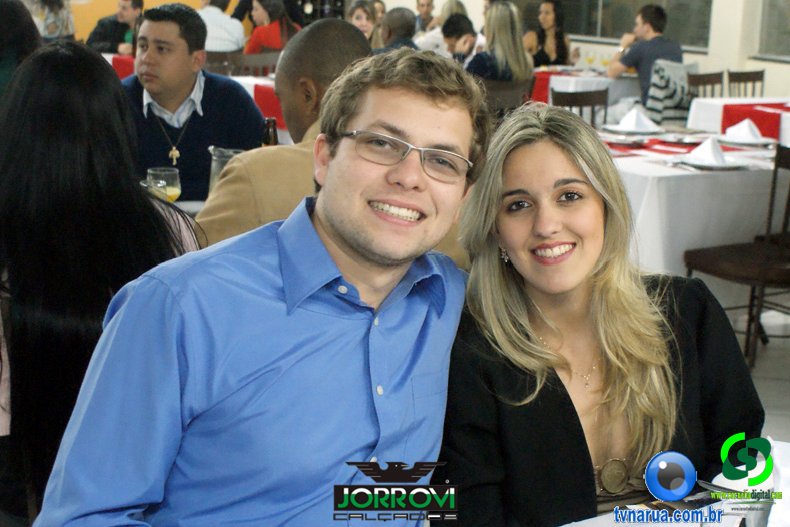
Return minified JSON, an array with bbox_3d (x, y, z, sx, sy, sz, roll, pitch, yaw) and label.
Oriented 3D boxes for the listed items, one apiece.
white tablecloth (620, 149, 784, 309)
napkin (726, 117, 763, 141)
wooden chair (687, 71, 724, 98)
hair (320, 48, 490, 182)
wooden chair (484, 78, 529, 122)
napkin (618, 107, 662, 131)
[{"bbox_3d":[1.298,-0.254,3.971,1.180,0.495,1.150,-4,16,-14],"label":"white tablecloth"},{"bbox_3d":[1.513,-0.592,3.991,0.180,0.110,0.140,-4,16,-14],"label":"napkin"},{"bbox_3d":[2.288,-0.875,6.417,0.420,0.870,0.480,-5,17,-17],"label":"wooden chair"},{"bbox_3d":[0.011,-0.166,1.045,0.175,0.165,0.205,8,8,-16],"label":"hair"},{"bbox_3d":[0.729,-0.854,6.341,0.430,0.870,0.500,-2,16,-8],"label":"wooden chair"},{"bbox_3d":[1.131,-0.667,4.248,0.190,0.110,0.140,-4,16,-14],"label":"napkin"}]

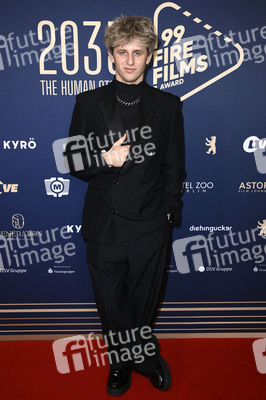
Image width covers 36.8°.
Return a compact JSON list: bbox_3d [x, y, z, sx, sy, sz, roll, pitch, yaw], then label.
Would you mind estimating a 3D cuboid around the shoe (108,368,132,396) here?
[{"bbox_3d":[-0.067,0.914,2.181,0.122,0.115,0.300,1,14,3],"label":"shoe"}]

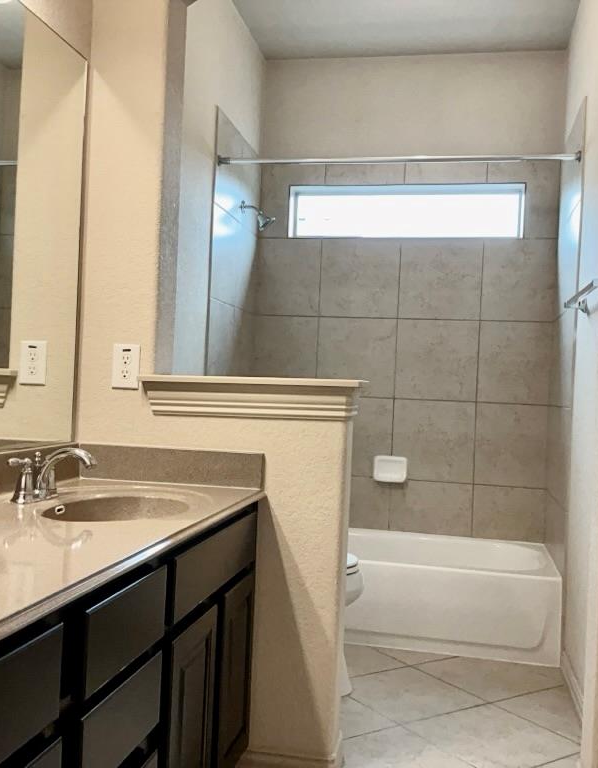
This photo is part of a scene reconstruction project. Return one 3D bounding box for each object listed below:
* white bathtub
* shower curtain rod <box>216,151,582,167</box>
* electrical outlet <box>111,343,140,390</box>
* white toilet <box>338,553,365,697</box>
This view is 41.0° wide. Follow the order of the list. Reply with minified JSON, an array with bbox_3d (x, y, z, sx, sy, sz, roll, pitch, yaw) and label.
[{"bbox_3d":[0.381,0.931,3.719,1.524,0.360,0.750,2,0,11],"label":"white bathtub"},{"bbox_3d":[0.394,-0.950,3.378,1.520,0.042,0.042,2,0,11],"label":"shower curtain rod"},{"bbox_3d":[-0.492,-0.048,2.263,0.080,0.126,0.010,2,0,11],"label":"electrical outlet"},{"bbox_3d":[-0.139,0.705,2.902,0.750,0.755,0.450,2,0,11],"label":"white toilet"}]

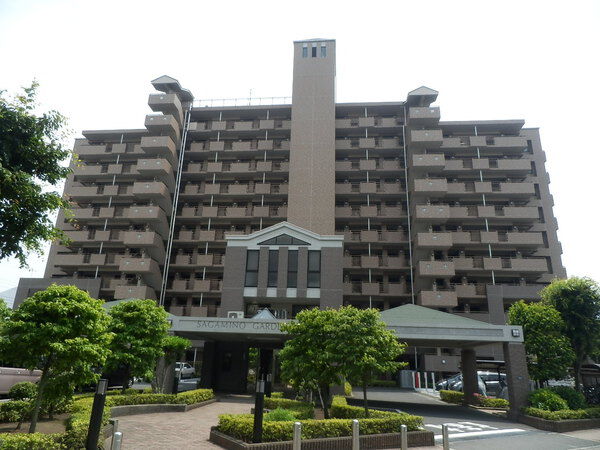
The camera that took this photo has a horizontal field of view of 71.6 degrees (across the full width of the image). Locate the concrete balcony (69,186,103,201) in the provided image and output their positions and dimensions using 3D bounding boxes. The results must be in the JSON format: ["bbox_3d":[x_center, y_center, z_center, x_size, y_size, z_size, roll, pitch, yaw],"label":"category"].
[{"bbox_3d":[-25.214,-3.734,50.327,4.300,1.250,1.500,0,-19,6],"label":"concrete balcony"}]

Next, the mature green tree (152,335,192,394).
[{"bbox_3d":[-5.228,5.750,16.967,1.560,2.443,1.500,0,-19,6],"label":"mature green tree"}]

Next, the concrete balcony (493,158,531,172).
[{"bbox_3d":[23.886,-6.675,47.096,3.796,1.211,1.200,0,-18,6],"label":"concrete balcony"}]

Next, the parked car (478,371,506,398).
[{"bbox_3d":[10.713,9.154,23.663,4.300,1.580,1.700,0,-19,6],"label":"parked car"}]

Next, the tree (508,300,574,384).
[{"bbox_3d":[11.691,6.135,20.021,2.750,4.892,2.750,0,-18,6],"label":"tree"}]

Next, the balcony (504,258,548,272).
[{"bbox_3d":[22.791,4.317,42.640,4.100,1.270,1.550,0,-19,6],"label":"balcony"}]

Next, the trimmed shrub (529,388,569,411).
[{"bbox_3d":[8.622,6.148,14.397,1.300,0.818,1.200,0,-19,6],"label":"trimmed shrub"}]

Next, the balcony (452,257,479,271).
[{"bbox_3d":[17.021,4.251,43.545,2.700,1.320,1.400,0,-19,6],"label":"balcony"}]

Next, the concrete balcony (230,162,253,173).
[{"bbox_3d":[-6.966,-6.703,50.259,2.514,1.211,1.200,0,-18,6],"label":"concrete balcony"}]

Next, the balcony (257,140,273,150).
[{"bbox_3d":[-3.974,-9.214,49.875,1.723,1.206,1.300,0,-19,5],"label":"balcony"}]

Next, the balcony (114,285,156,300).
[{"bbox_3d":[-16.609,7.055,42.138,3.200,1.280,2.200,0,-18,5],"label":"balcony"}]

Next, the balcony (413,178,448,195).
[{"bbox_3d":[13.126,-3.653,42.077,3.170,1.310,1.550,0,-19,6],"label":"balcony"}]

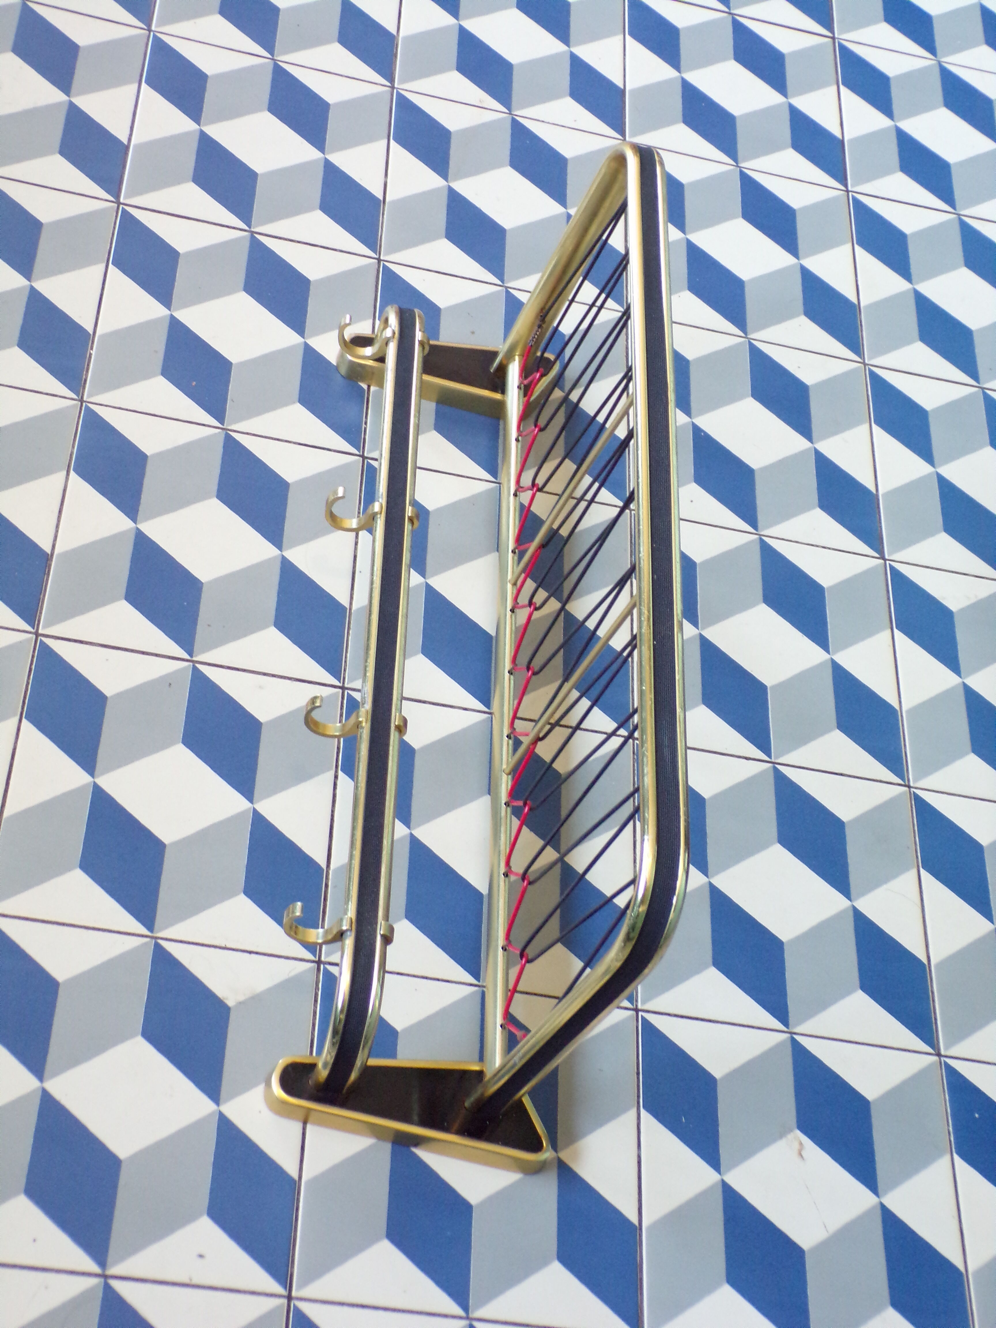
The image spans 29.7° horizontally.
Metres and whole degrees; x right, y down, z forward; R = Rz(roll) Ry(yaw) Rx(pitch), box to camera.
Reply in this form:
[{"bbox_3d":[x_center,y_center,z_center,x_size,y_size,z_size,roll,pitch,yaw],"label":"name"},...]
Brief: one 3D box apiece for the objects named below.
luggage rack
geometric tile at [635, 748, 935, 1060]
[{"bbox_3d":[-0.013,-0.049,1.151,0.186,0.248,0.640,10,55,-11],"label":"luggage rack"},{"bbox_3d":[0.185,0.151,1.242,0.200,0.010,0.200,10,55,-11],"label":"geometric tile"}]

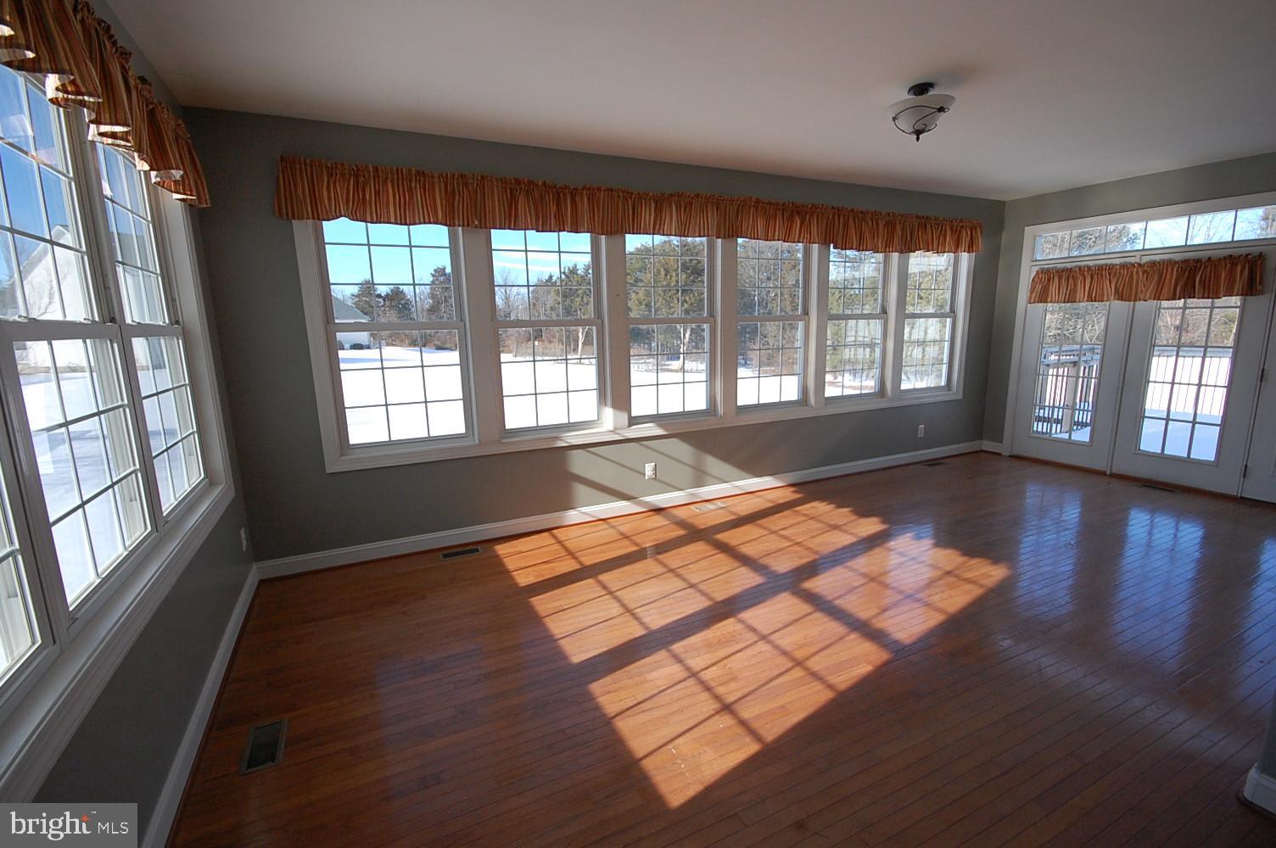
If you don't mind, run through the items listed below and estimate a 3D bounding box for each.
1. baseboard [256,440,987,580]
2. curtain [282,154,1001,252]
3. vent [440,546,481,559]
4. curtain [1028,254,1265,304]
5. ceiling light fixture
[{"bbox_3d":[0.782,0.597,5.026,7.020,0.125,0.018,-6,12,-25],"label":"baseboard"},{"bbox_3d":[0.744,-1.643,4.559,6.245,0.345,0.100,-6,12,-25],"label":"curtain"},{"bbox_3d":[-1.230,0.896,3.936,0.265,0.010,0.115,-6,12,-25],"label":"vent"},{"bbox_3d":[4.417,-1.274,5.090,0.100,0.340,1.680,-6,12,-26],"label":"curtain"},{"bbox_3d":[1.490,-1.632,2.994,0.325,0.260,0.325,-6,12,-26],"label":"ceiling light fixture"}]

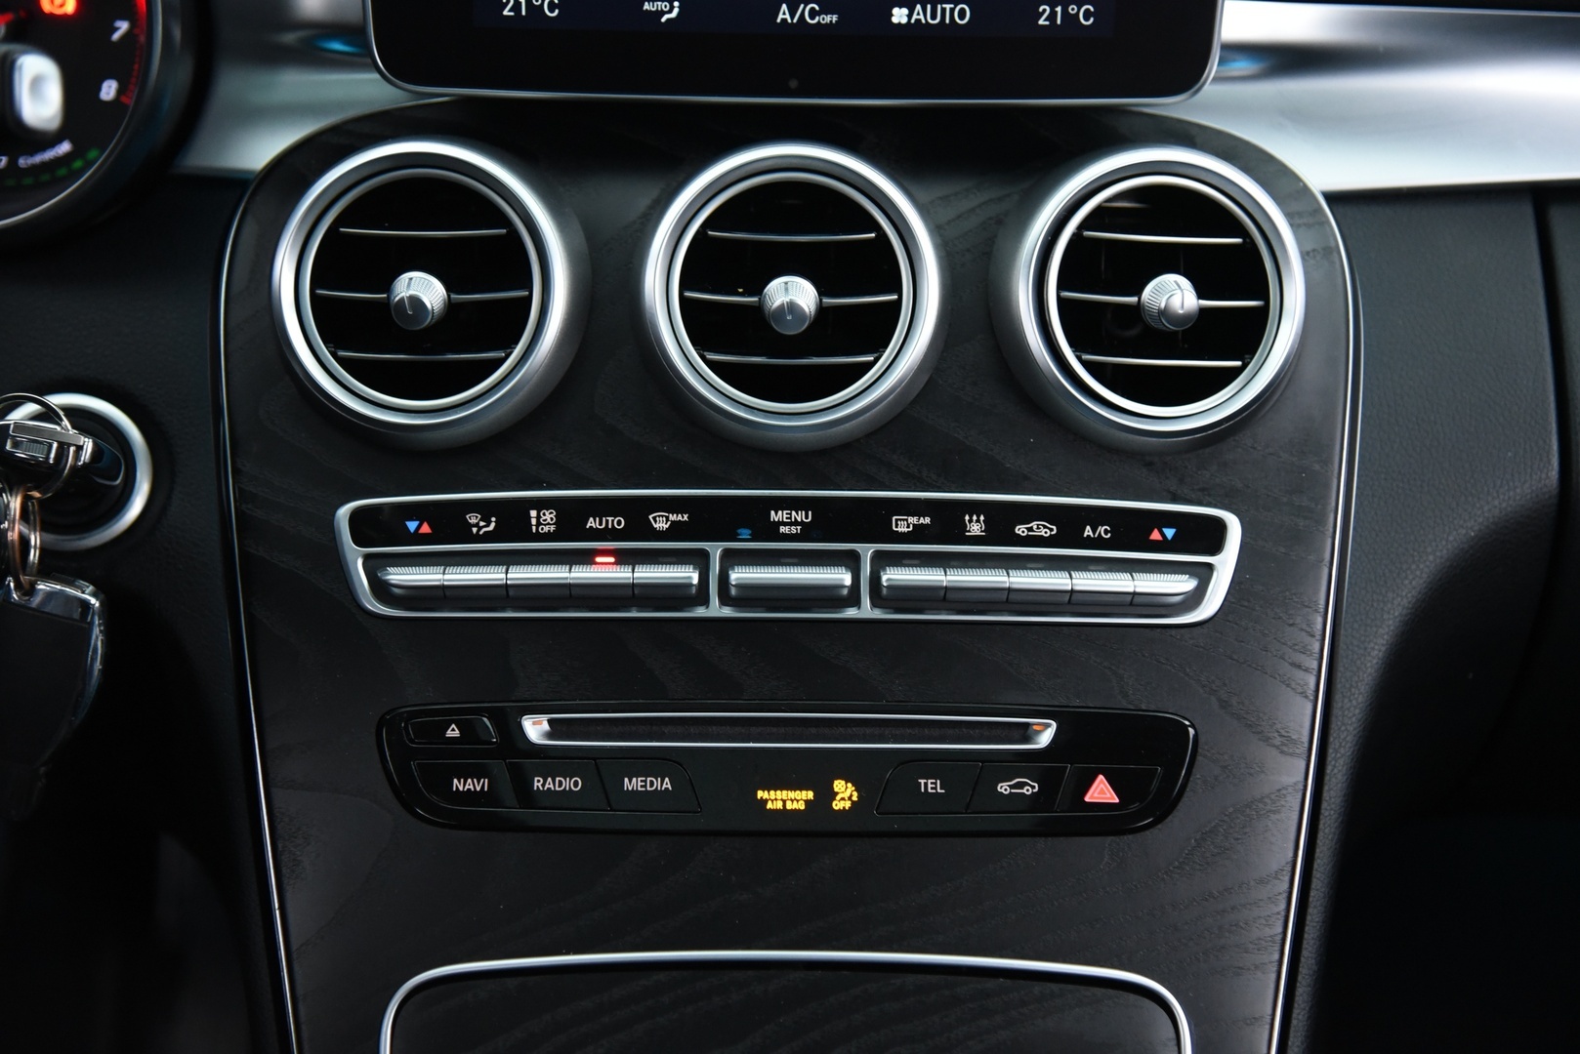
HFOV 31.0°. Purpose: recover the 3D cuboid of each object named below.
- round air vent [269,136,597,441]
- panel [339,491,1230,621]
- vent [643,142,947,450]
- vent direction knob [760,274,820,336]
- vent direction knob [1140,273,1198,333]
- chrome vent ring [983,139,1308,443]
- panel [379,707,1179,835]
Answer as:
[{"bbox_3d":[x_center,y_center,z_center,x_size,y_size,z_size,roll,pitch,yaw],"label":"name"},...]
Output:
[{"bbox_3d":[-0.095,-0.062,0.748,0.081,0.081,0.028,1,-3,4],"label":"round air vent"},{"bbox_3d":[0.000,0.008,0.742,0.231,0.032,0.020,1,-10,0],"label":"panel"},{"bbox_3d":[0.001,-0.061,0.748,0.081,0.081,0.028,1,-3,0],"label":"vent"},{"bbox_3d":[0.000,-0.057,0.747,0.016,0.016,0.015,1,15,0],"label":"vent direction knob"},{"bbox_3d":[0.100,-0.058,0.747,0.015,0.015,0.015,1,15,-6],"label":"vent direction knob"},{"bbox_3d":[0.094,-0.061,0.748,0.079,0.079,0.028,1,-3,-5],"label":"chrome vent ring"},{"bbox_3d":[-0.001,0.062,0.732,0.207,0.031,0.018,1,-16,0],"label":"panel"}]

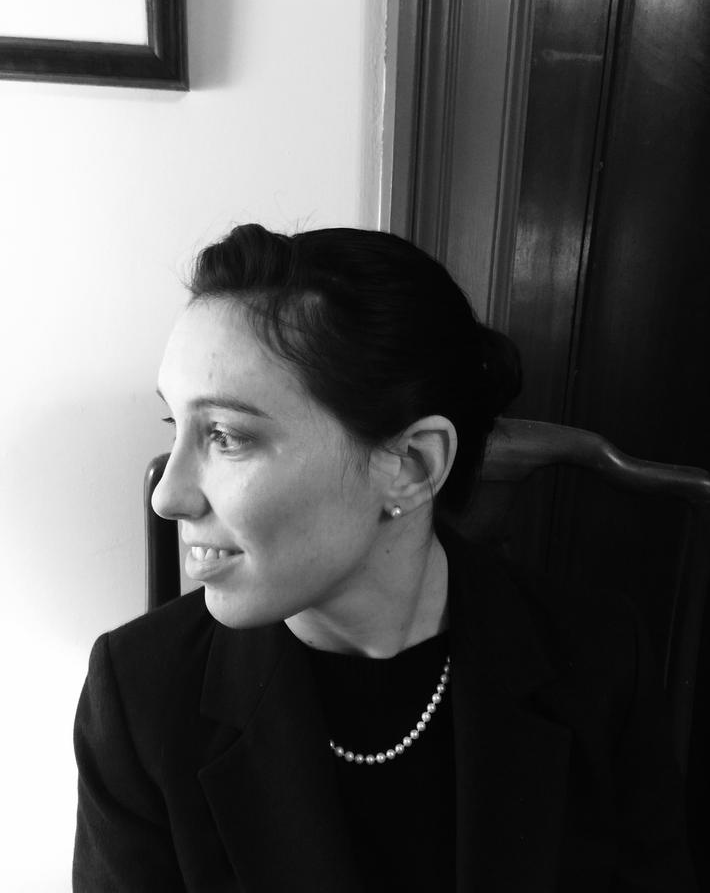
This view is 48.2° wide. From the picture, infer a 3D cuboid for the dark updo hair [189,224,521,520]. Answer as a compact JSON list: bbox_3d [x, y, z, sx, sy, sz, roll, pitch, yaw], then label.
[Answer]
[{"bbox_3d":[0.012,-0.044,0.490,0.217,0.185,0.160,-9,15,-26],"label":"dark updo hair"}]

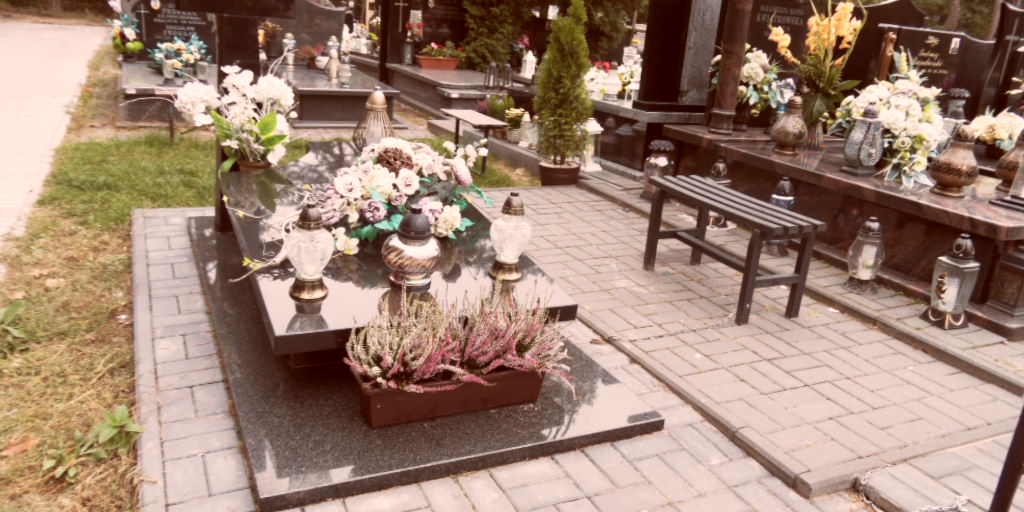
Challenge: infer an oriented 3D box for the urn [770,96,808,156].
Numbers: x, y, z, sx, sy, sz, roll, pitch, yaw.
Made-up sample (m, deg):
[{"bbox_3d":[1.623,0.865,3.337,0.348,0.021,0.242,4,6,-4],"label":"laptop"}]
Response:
[{"bbox_3d":[1.681,-0.784,4.300,0.225,0.335,0.225,-4,19,-27],"label":"urn"}]

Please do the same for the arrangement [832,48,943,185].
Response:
[{"bbox_3d":[2.332,-0.858,4.397,0.540,0.670,0.500,-3,21,-27],"label":"arrangement"}]

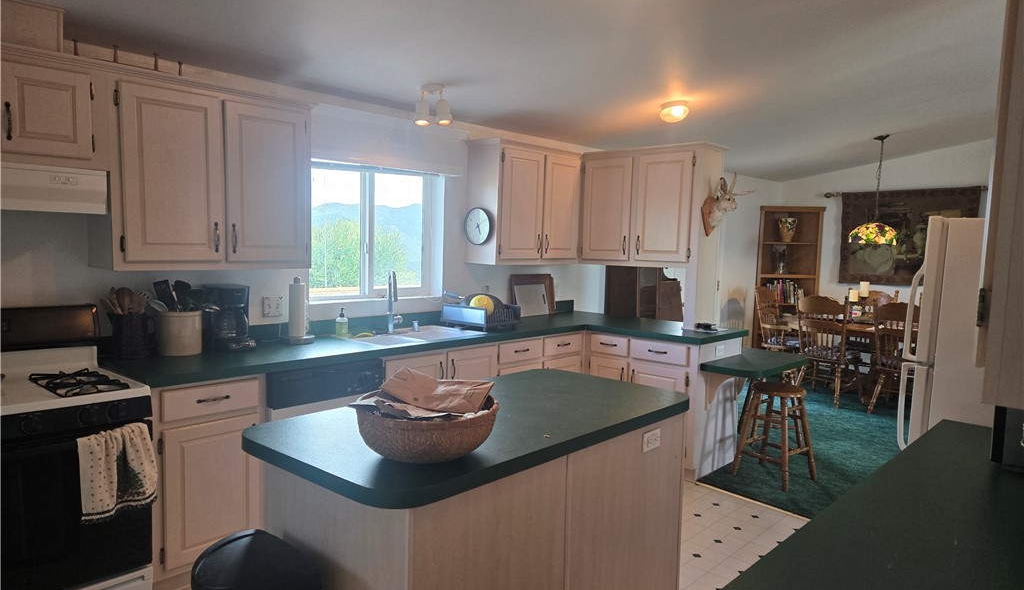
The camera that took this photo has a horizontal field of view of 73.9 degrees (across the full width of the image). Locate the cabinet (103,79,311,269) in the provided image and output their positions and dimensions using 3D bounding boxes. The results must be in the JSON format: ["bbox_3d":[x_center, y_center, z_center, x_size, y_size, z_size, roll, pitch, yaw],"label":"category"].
[{"bbox_3d":[-1.455,-0.534,3.248,0.315,0.808,0.923,5,6,42],"label":"cabinet"}]

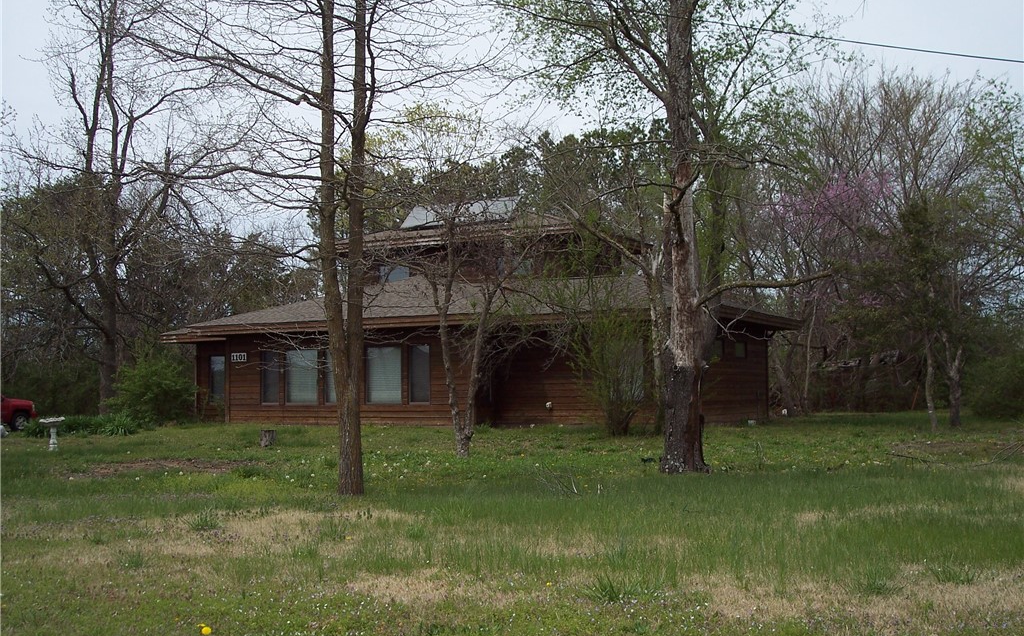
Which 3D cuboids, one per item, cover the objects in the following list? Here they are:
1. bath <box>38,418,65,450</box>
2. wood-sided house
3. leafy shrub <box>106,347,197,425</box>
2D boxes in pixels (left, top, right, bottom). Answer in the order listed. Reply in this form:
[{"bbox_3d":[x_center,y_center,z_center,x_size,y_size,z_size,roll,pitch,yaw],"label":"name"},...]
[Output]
[{"bbox_3d":[-8.941,2.248,22.400,0.500,0.670,0.500,1,-4,-22],"label":"bath"},{"bbox_3d":[-1.655,-0.091,36.111,18.900,6.530,10.400,-2,-4,30],"label":"wood-sided house"},{"bbox_3d":[-11.249,2.106,36.000,2.750,2.450,2.600,1,-4,-17],"label":"leafy shrub"}]

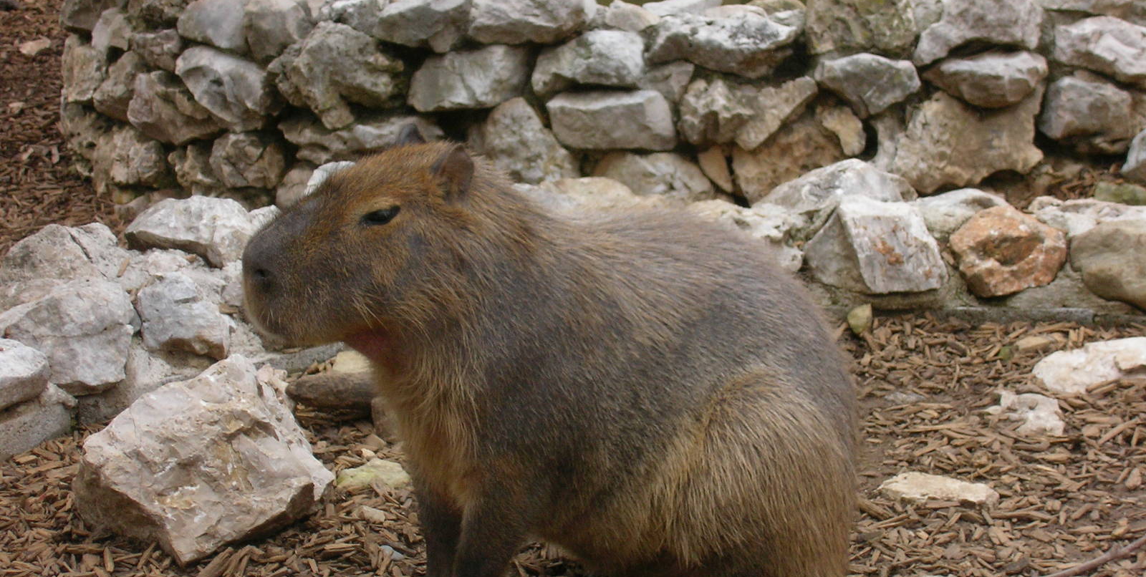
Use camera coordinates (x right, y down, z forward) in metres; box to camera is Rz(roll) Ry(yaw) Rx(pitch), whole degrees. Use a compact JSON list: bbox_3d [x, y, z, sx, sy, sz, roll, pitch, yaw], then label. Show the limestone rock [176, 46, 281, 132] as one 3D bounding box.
[{"bbox_3d":[-0.731,-0.425,7.377,0.205,0.155,0.160,6,13,24],"label":"limestone rock"}]

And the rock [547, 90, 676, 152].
[{"bbox_3d":[0.076,-0.325,6.740,0.271,0.105,0.180,0,13,1],"label":"rock"}]

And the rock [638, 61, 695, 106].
[{"bbox_3d":[0.211,-0.465,7.874,0.128,0.099,0.141,0,12,0],"label":"rock"}]

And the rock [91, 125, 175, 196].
[{"bbox_3d":[-0.984,-0.286,7.773,0.184,0.155,0.184,0,12,0],"label":"rock"}]

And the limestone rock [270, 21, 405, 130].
[{"bbox_3d":[-0.466,-0.426,6.895,0.216,0.203,0.200,7,15,29],"label":"limestone rock"}]

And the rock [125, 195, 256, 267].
[{"bbox_3d":[-0.644,-0.096,5.862,0.220,0.110,0.170,-3,13,-15],"label":"rock"}]

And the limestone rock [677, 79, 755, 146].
[{"bbox_3d":[0.287,-0.353,6.942,0.155,0.130,0.140,1,12,5],"label":"limestone rock"}]

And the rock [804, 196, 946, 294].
[{"bbox_3d":[0.505,-0.073,5.814,0.238,0.140,0.171,0,14,0],"label":"rock"}]

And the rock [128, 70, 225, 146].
[{"bbox_3d":[-0.768,-0.350,6.743,0.176,0.138,0.132,5,15,19],"label":"rock"}]

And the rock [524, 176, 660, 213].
[{"bbox_3d":[0.033,-0.143,6.210,0.250,0.120,0.180,0,12,0],"label":"rock"}]

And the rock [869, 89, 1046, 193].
[{"bbox_3d":[0.776,-0.299,6.997,0.298,0.180,0.220,-10,16,-36],"label":"rock"}]

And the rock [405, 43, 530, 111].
[{"bbox_3d":[-0.197,-0.401,6.617,0.228,0.117,0.148,1,15,3],"label":"rock"}]

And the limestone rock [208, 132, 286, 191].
[{"bbox_3d":[-0.625,-0.246,6.702,0.141,0.106,0.113,3,15,12],"label":"limestone rock"}]

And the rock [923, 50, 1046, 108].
[{"bbox_3d":[0.821,-0.416,6.918,0.235,0.105,0.170,0,12,0],"label":"rock"}]

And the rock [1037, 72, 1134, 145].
[{"bbox_3d":[0.978,-0.344,6.632,0.177,0.132,0.133,-2,15,-8],"label":"rock"}]

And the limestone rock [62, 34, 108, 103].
[{"bbox_3d":[-1.090,-0.491,7.772,0.110,0.140,0.140,-10,16,-39],"label":"limestone rock"}]

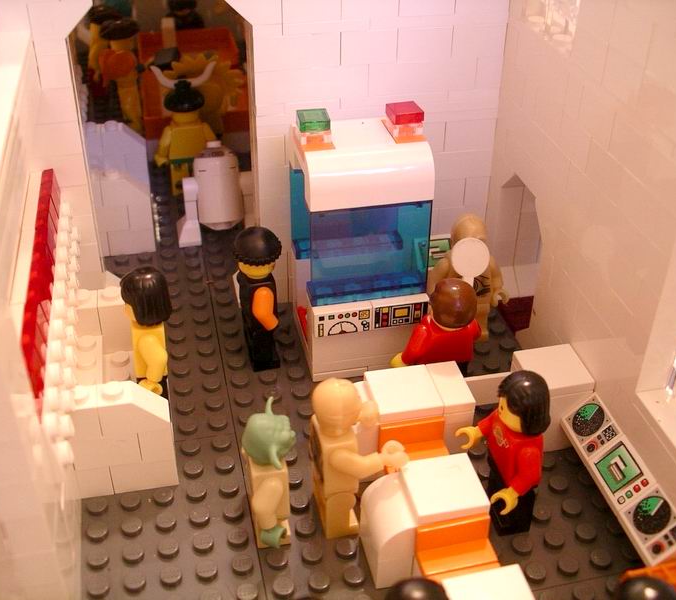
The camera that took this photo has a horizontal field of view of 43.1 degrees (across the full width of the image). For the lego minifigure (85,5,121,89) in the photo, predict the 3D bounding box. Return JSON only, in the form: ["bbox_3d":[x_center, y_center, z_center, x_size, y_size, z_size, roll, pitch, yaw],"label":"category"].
[{"bbox_3d":[-0.106,-0.111,0.395,0.022,0.043,0.013,14,36,17],"label":"lego minifigure"}]

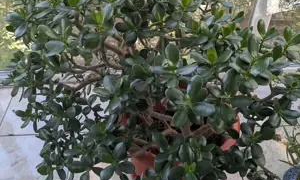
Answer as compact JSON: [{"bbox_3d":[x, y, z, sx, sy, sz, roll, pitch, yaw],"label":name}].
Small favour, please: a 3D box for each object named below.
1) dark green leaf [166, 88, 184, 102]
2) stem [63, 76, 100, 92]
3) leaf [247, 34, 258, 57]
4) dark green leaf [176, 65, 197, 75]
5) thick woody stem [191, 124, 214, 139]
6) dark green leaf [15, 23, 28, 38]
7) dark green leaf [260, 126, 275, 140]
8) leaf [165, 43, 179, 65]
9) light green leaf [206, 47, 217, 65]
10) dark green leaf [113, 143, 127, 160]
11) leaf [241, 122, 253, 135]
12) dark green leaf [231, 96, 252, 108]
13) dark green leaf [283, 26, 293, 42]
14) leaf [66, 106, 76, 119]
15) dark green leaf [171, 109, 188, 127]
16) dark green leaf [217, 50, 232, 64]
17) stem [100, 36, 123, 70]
[{"bbox_3d":[0.075,0.017,0.826,0.062,0.012,0.037,31,67,-4],"label":"dark green leaf"},{"bbox_3d":[-0.237,-0.021,0.998,0.135,0.050,0.045,-11,44,-12],"label":"stem"},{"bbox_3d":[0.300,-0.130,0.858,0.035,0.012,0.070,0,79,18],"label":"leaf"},{"bbox_3d":[0.112,-0.060,0.865,0.043,0.012,0.072,25,37,39],"label":"dark green leaf"},{"bbox_3d":[0.152,0.120,0.834,0.075,0.034,0.034,-24,78,5],"label":"thick woody stem"},{"bbox_3d":[-0.376,-0.174,0.845,0.030,0.014,0.058,39,73,-13],"label":"dark green leaf"},{"bbox_3d":[0.344,0.127,0.845,0.013,0.044,0.039,7,49,-52],"label":"dark green leaf"},{"bbox_3d":[0.064,-0.109,0.864,0.041,0.012,0.068,-12,82,-5],"label":"leaf"},{"bbox_3d":[0.163,-0.092,0.767,0.027,0.049,0.012,0,7,10],"label":"light green leaf"},{"bbox_3d":[-0.104,0.209,0.979,0.041,0.012,0.069,20,74,26],"label":"dark green leaf"},{"bbox_3d":[0.344,0.142,1.024,0.059,0.012,0.035,46,69,5],"label":"leaf"},{"bbox_3d":[0.261,0.036,0.824,0.063,0.014,0.036,-1,76,13],"label":"dark green leaf"},{"bbox_3d":[0.397,-0.160,0.834,0.030,0.049,0.012,-5,-3,20],"label":"dark green leaf"},{"bbox_3d":[-0.252,0.072,0.927,0.032,0.042,0.013,30,4,-3],"label":"leaf"},{"bbox_3d":[0.076,0.071,0.747,0.034,0.014,0.056,32,78,12],"label":"dark green leaf"},{"bbox_3d":[0.225,-0.097,0.883,0.067,0.012,0.040,-38,55,0],"label":"dark green leaf"},{"bbox_3d":[-0.121,-0.115,0.906,0.072,0.110,0.060,-6,43,-7],"label":"stem"}]

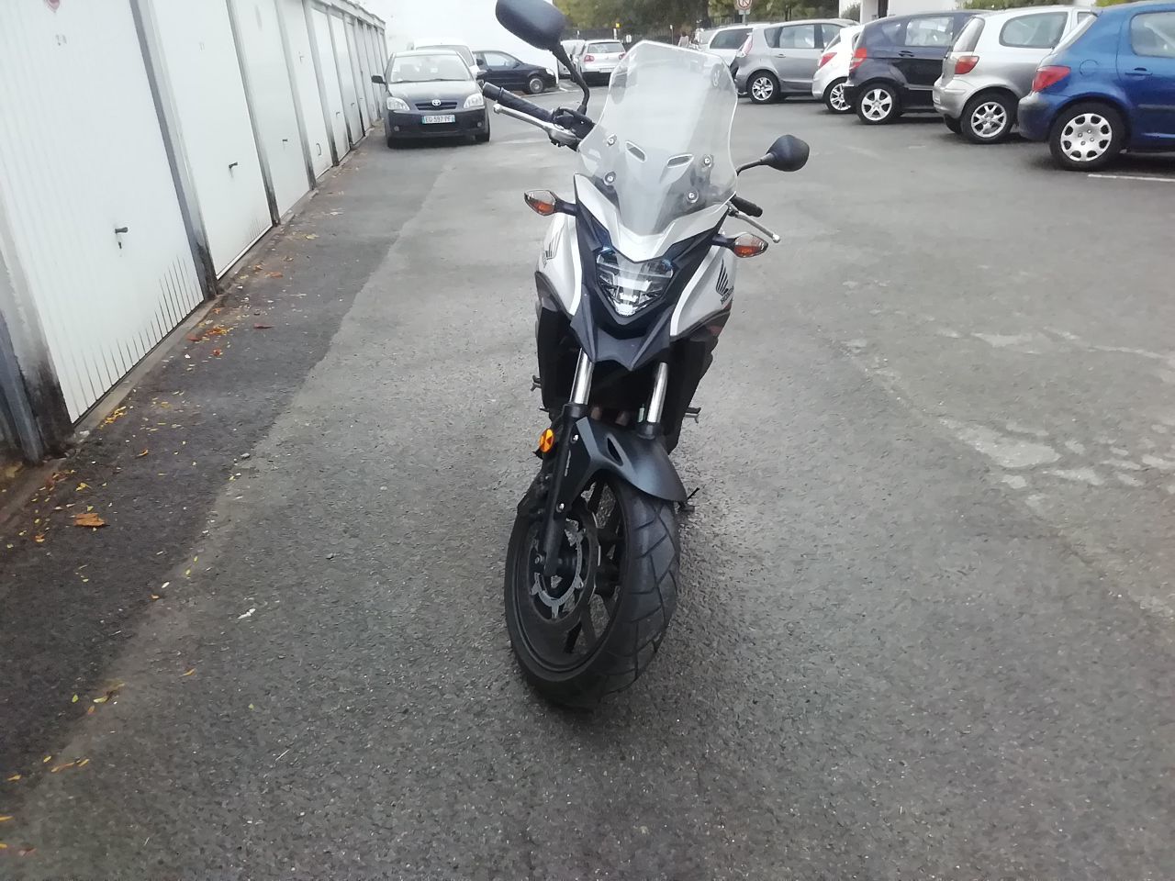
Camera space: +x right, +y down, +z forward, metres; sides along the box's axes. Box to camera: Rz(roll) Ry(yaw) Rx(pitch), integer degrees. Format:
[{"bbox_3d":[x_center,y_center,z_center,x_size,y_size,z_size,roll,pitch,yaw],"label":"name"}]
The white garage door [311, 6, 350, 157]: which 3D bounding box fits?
[{"bbox_3d":[-4.100,-5.700,14.654,0.070,2.160,2.420,-7,23,-6],"label":"white garage door"}]

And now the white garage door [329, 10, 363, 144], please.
[{"bbox_3d":[-4.511,-6.751,17.182,0.070,2.160,2.420,-7,23,-6],"label":"white garage door"}]

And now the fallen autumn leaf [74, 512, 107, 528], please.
[{"bbox_3d":[-1.674,0.261,3.073,0.110,0.025,0.080,-2,23,5],"label":"fallen autumn leaf"}]

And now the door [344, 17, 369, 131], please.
[{"bbox_3d":[-4.922,-7.803,19.709,0.070,2.160,2.420,-7,23,-6],"label":"door"}]

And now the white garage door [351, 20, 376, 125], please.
[{"bbox_3d":[-5.333,-8.854,22.237,0.070,2.160,2.420,-7,23,-6],"label":"white garage door"}]

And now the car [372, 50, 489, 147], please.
[{"bbox_3d":[-2.747,-6.288,16.660,1.740,1.470,4.220,-5,23,-7],"label":"car"}]

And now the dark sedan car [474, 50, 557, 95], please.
[{"bbox_3d":[-3.126,-12.433,31.016,4.200,1.430,1.750,-6,23,-4],"label":"dark sedan car"}]

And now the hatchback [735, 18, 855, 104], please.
[{"bbox_3d":[5.291,-8.198,19.831,4.340,1.640,1.840,1,23,2],"label":"hatchback"}]

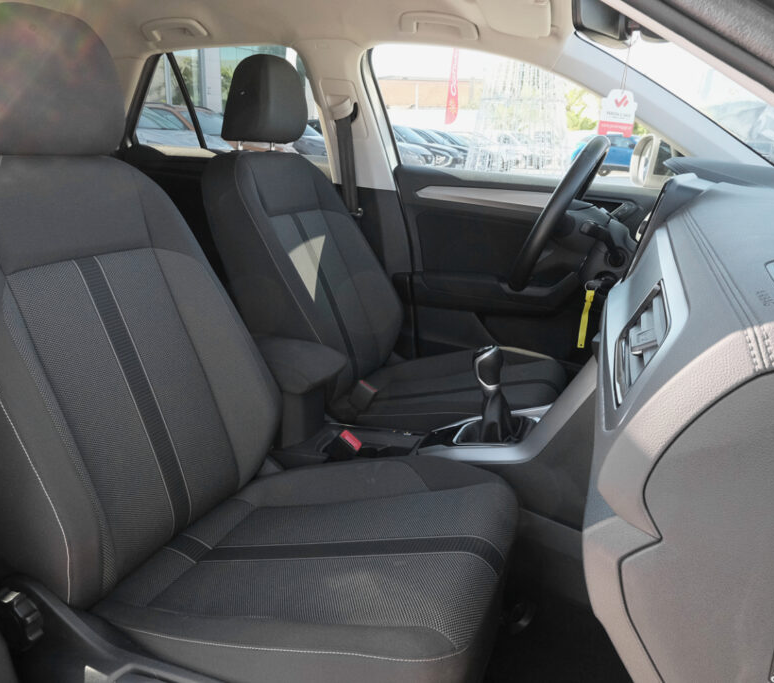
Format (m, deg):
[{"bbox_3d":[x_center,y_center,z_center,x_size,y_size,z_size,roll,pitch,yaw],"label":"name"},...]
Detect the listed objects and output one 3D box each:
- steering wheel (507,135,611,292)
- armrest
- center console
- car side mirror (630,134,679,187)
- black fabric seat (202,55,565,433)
[{"bbox_3d":[0.383,-0.268,1.437,0.090,0.370,0.370,29,23,7],"label":"steering wheel"},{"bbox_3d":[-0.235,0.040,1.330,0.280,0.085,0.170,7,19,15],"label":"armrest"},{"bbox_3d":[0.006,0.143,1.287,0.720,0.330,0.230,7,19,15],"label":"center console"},{"bbox_3d":[0.752,-0.499,1.837,0.130,0.150,0.220,4,18,4],"label":"car side mirror"},{"bbox_3d":[0.027,-0.172,1.578,0.850,0.950,0.520,7,19,15],"label":"black fabric seat"}]

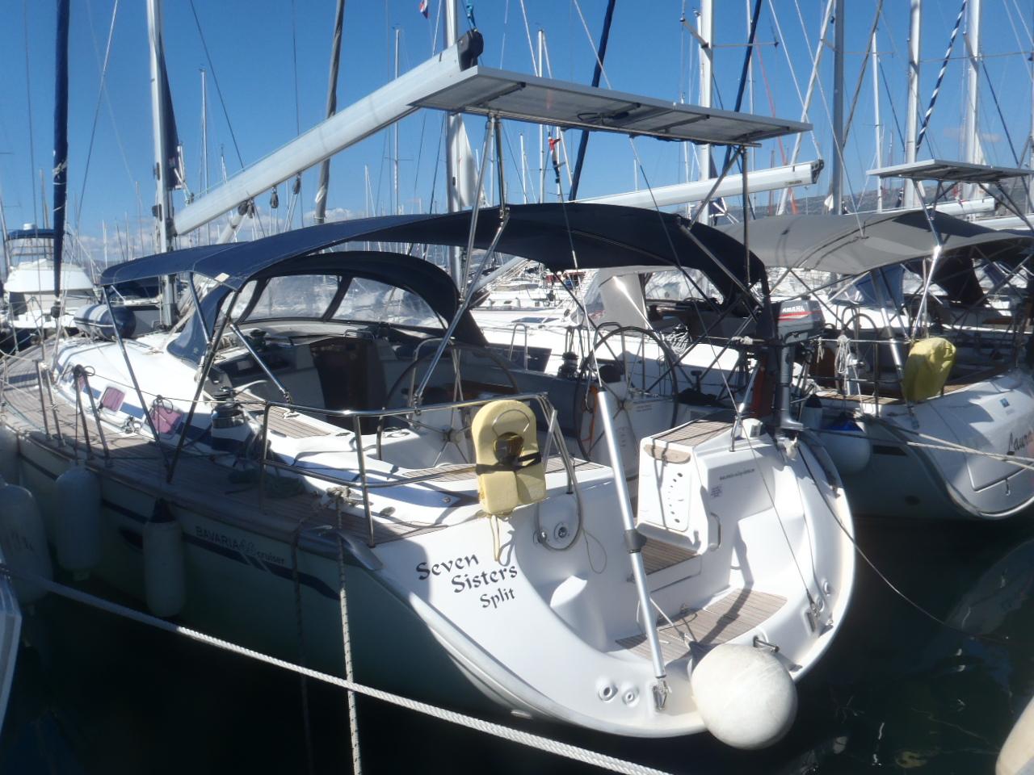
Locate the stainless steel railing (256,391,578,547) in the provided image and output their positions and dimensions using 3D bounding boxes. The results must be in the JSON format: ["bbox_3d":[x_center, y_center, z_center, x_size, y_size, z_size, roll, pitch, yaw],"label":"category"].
[{"bbox_3d":[-0.498,0.326,4.300,1.300,0.635,1.080,-7,11,-41],"label":"stainless steel railing"}]

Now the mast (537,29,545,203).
[{"bbox_3d":[1.233,-11.325,42.836,0.160,13.300,0.200,-8,11,-41],"label":"mast"}]

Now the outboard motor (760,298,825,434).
[{"bbox_3d":[1.805,-0.103,5.490,0.420,1.000,0.320,8,11,43],"label":"outboard motor"}]

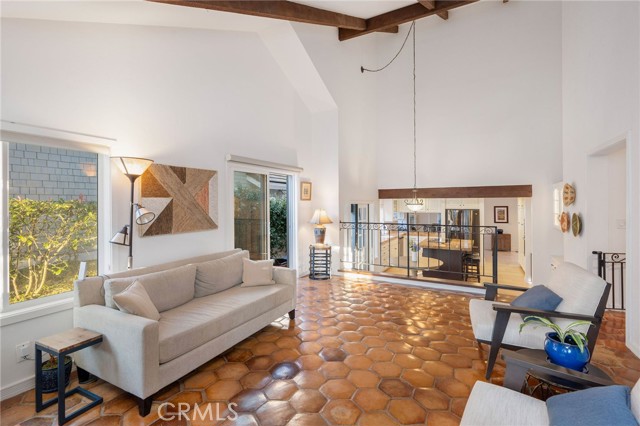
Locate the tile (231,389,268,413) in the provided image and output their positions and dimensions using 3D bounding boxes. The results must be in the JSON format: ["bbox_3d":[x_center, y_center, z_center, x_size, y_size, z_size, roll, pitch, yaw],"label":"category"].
[{"bbox_3d":[-0.503,1.344,2.018,0.273,0.018,0.236,0,1,-1],"label":"tile"}]

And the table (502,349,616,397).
[{"bbox_3d":[1.428,1.150,1.693,0.470,0.440,0.470,1,1,28],"label":"table"}]

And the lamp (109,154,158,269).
[{"bbox_3d":[-1.737,0.424,2.635,0.370,1.830,0.370,1,1,28],"label":"lamp"}]

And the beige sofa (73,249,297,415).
[{"bbox_3d":[-1.190,0.976,3.051,0.954,0.835,1.955,1,1,28],"label":"beige sofa"}]

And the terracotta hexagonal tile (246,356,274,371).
[{"bbox_3d":[-0.522,1.335,2.518,0.273,0.018,0.236,0,1,-1],"label":"terracotta hexagonal tile"}]

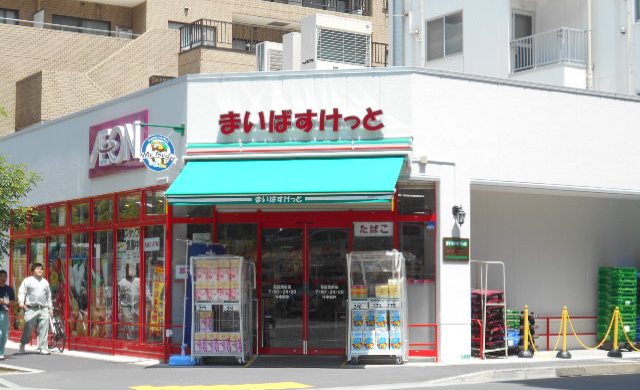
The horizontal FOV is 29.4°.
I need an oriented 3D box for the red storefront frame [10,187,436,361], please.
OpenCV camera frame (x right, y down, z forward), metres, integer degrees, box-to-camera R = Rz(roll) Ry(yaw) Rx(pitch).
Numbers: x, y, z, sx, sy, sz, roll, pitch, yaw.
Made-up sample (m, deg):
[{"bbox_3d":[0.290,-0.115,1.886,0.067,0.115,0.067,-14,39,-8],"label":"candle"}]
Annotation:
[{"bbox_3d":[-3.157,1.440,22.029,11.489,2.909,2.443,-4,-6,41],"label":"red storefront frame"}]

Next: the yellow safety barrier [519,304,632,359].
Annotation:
[{"bbox_3d":[4.383,2.252,20.485,2.265,0.880,0.260,1,-5,-20],"label":"yellow safety barrier"}]

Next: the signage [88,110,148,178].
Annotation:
[{"bbox_3d":[-3.569,-0.875,21.675,0.180,0.968,2.576,3,-5,-33],"label":"signage"}]

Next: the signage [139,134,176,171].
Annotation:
[{"bbox_3d":[-2.574,-0.671,19.488,0.631,0.602,0.070,3,-5,-33],"label":"signage"}]

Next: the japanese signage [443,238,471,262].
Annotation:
[{"bbox_3d":[2.152,0.868,19.286,0.542,0.363,0.040,3,-5,-34],"label":"japanese signage"}]

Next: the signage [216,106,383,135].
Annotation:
[{"bbox_3d":[-0.300,-1.152,19.200,2.656,0.400,0.140,-1,-4,11],"label":"signage"}]

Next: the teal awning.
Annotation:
[{"bbox_3d":[-0.525,-0.229,18.751,3.598,0.840,1.047,-1,-4,11],"label":"teal awning"}]

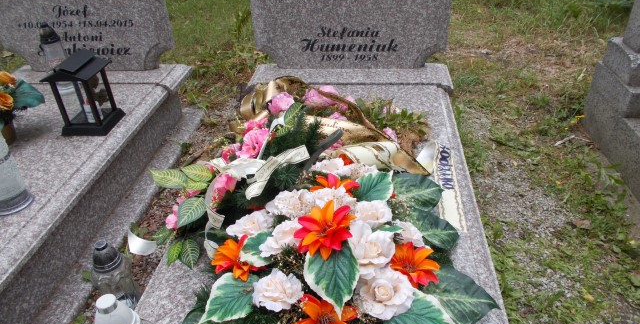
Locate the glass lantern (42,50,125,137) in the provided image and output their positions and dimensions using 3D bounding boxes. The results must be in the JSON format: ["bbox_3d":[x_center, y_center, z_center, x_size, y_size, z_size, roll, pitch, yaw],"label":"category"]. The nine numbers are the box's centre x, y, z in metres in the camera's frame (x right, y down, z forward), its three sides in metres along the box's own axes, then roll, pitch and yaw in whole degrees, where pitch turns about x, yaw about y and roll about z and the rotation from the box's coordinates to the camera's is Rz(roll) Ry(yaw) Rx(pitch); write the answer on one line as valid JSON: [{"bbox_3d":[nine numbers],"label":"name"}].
[{"bbox_3d":[-0.998,-0.295,2.039,0.200,0.317,0.222,2,33,7],"label":"glass lantern"}]

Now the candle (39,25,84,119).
[{"bbox_3d":[-1.292,-0.505,2.364,0.117,0.343,0.117,2,33,7],"label":"candle"}]

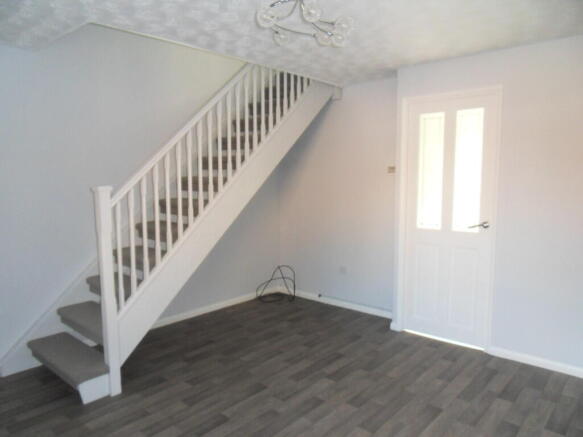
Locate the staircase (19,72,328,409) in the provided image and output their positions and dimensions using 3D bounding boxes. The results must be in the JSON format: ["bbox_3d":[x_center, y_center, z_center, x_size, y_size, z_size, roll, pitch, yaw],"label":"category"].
[{"bbox_3d":[-0.741,-0.129,3.600,0.852,2.350,2.726,5,8,40],"label":"staircase"}]

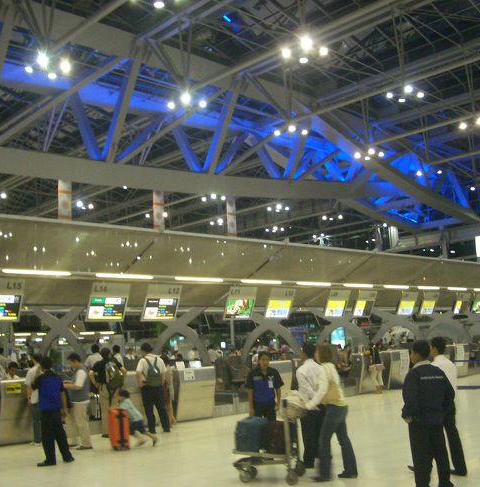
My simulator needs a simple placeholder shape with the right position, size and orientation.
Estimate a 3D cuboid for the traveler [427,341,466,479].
[{"bbox_3d":[2.494,2.039,8.296,0.520,1.730,0.580,5,-11,-41],"label":"traveler"}]

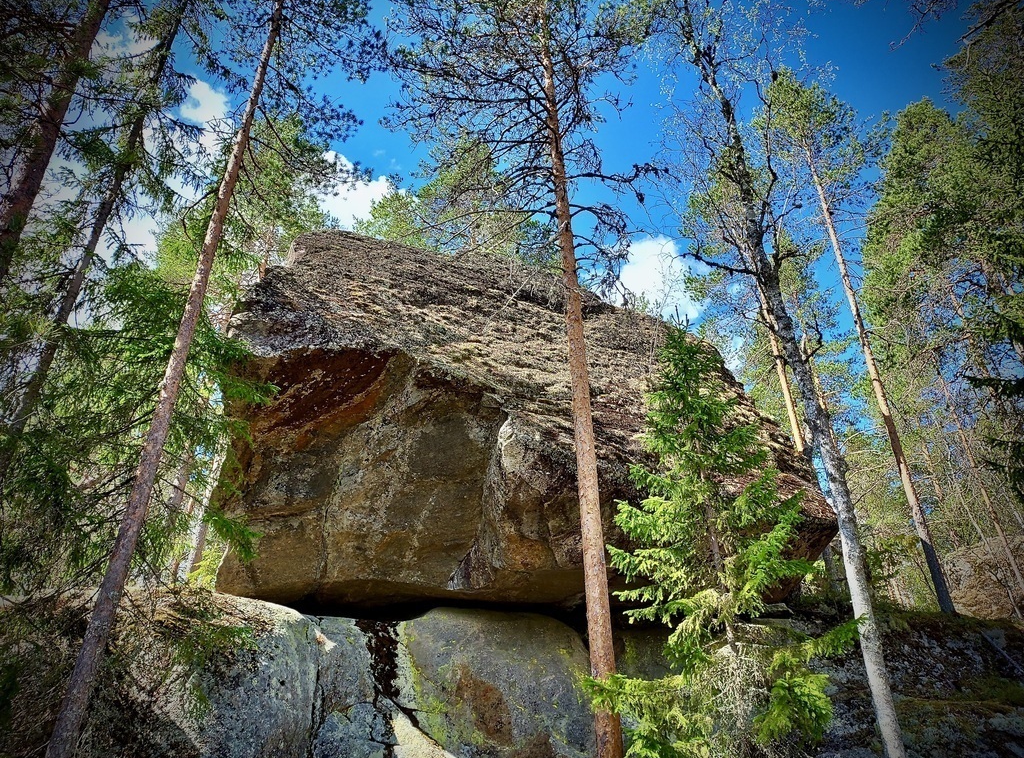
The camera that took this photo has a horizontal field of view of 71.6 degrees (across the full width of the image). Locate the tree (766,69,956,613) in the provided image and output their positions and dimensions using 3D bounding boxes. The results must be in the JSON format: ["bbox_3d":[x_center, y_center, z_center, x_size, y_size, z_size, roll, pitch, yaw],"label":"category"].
[{"bbox_3d":[6.905,-1.939,14.003,2.900,12.695,2.900,-1,-31,0],"label":"tree"}]

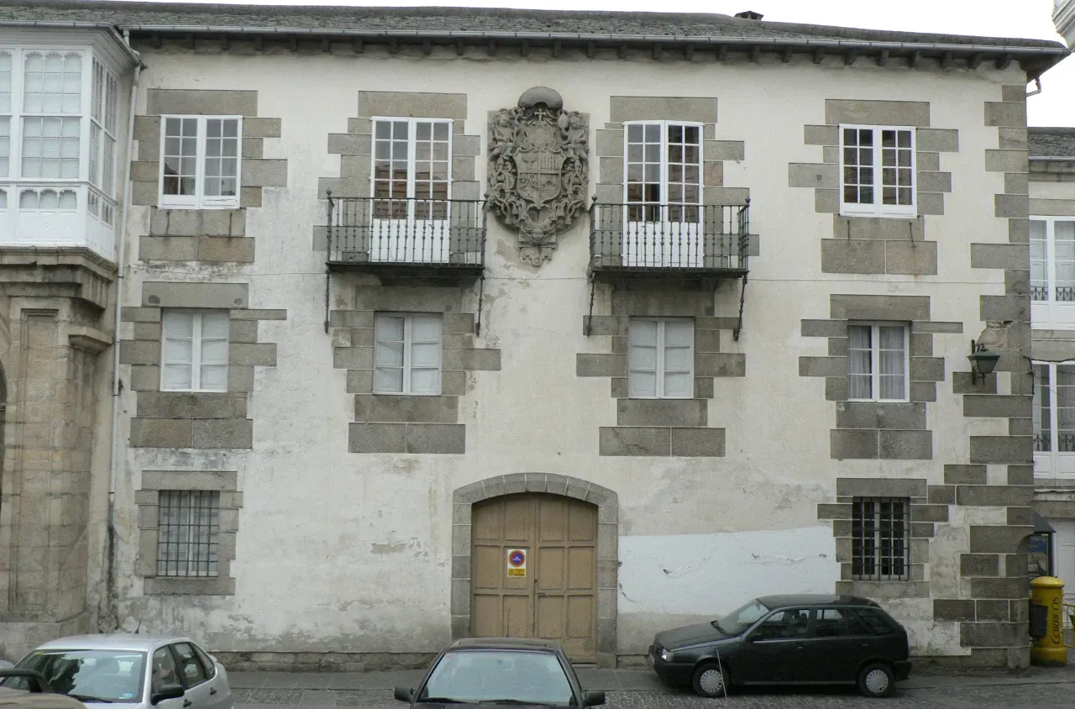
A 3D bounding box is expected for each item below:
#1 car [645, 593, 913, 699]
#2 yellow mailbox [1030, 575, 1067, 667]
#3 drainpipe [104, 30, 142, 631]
[{"bbox_3d":[3.797,4.582,23.152,3.958,1.445,1.700,1,-5,-2],"label":"car"},{"bbox_3d":[9.210,4.803,26.306,0.661,1.568,0.661,1,-5,-2],"label":"yellow mailbox"},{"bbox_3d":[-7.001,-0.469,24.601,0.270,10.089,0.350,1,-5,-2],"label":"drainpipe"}]

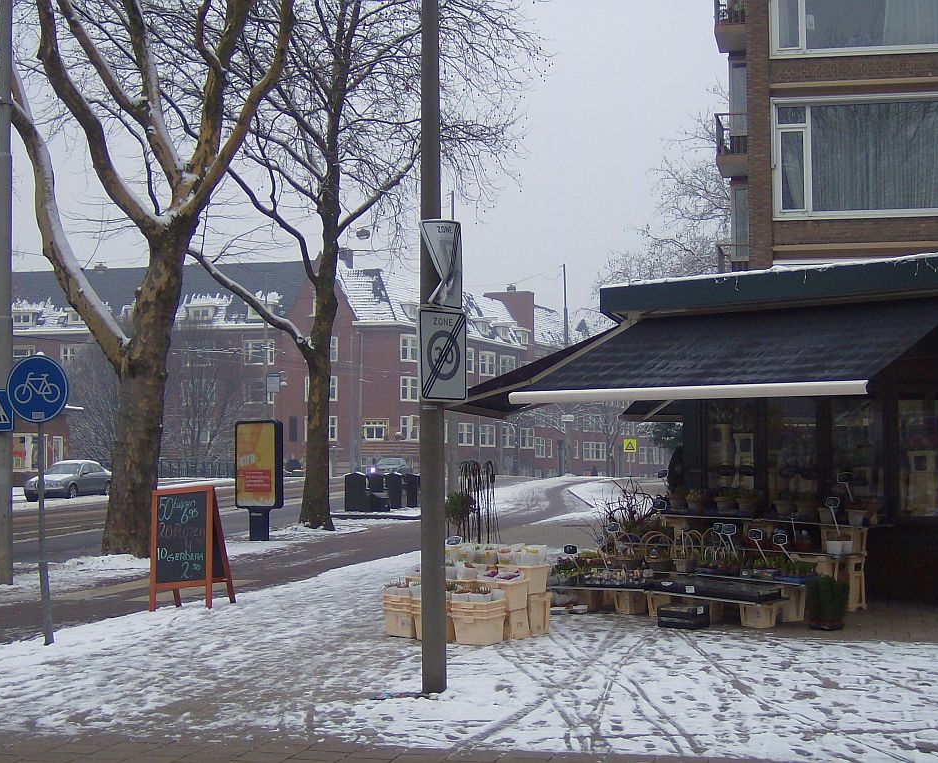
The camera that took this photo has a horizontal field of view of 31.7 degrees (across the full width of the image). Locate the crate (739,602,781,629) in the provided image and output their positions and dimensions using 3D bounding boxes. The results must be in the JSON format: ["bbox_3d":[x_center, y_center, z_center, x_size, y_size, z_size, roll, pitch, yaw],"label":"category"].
[{"bbox_3d":[2.717,2.175,15.480,0.280,0.240,0.300,-2,-3,37],"label":"crate"}]

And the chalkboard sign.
[{"bbox_3d":[-2.913,1.777,17.499,0.710,1.250,0.560,-2,-3,22],"label":"chalkboard sign"}]

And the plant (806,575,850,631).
[{"bbox_3d":[3.297,2.028,15.218,0.390,0.500,0.370,-1,-3,11],"label":"plant"}]

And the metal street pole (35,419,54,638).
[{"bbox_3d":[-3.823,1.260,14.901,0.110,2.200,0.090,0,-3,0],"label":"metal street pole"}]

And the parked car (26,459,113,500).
[{"bbox_3d":[-15.299,3.750,63.504,1.820,1.460,4.850,-1,-3,12],"label":"parked car"}]

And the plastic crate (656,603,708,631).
[{"bbox_3d":[2.015,2.198,15.436,0.400,0.200,0.270,-2,-3,35],"label":"plastic crate"}]

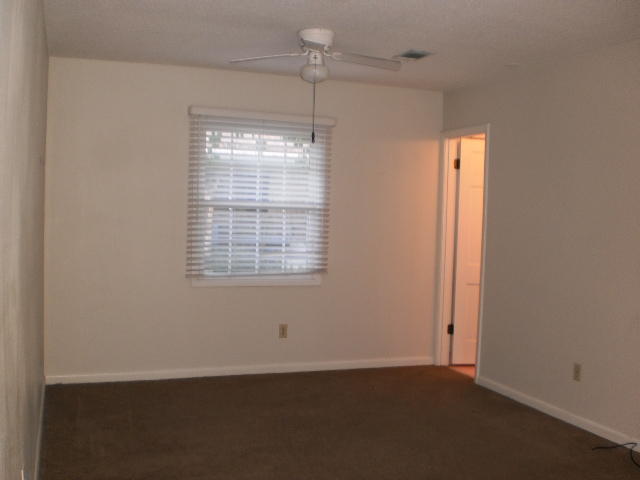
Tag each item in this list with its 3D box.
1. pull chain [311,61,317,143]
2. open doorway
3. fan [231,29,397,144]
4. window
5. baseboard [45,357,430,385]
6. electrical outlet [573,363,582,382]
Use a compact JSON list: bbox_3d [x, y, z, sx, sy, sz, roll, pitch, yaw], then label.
[{"bbox_3d":[-0.031,-0.833,4.013,0.016,0.493,0.016,2,3,0],"label":"pull chain"},{"bbox_3d":[1.219,0.109,5.649,0.120,2.080,0.710,1,3,-21],"label":"open doorway"},{"bbox_3d":[-0.030,-0.913,4.068,1.060,0.690,1.060,2,3,0],"label":"fan"},{"bbox_3d":[-0.471,-0.361,5.379,1.180,1.290,0.070,1,3,-18],"label":"window"},{"bbox_3d":[-0.509,1.074,5.477,3.249,0.072,0.016,1,3,-18],"label":"baseboard"},{"bbox_3d":[1.675,0.864,4.338,0.010,0.118,0.072,1,3,-21],"label":"electrical outlet"}]

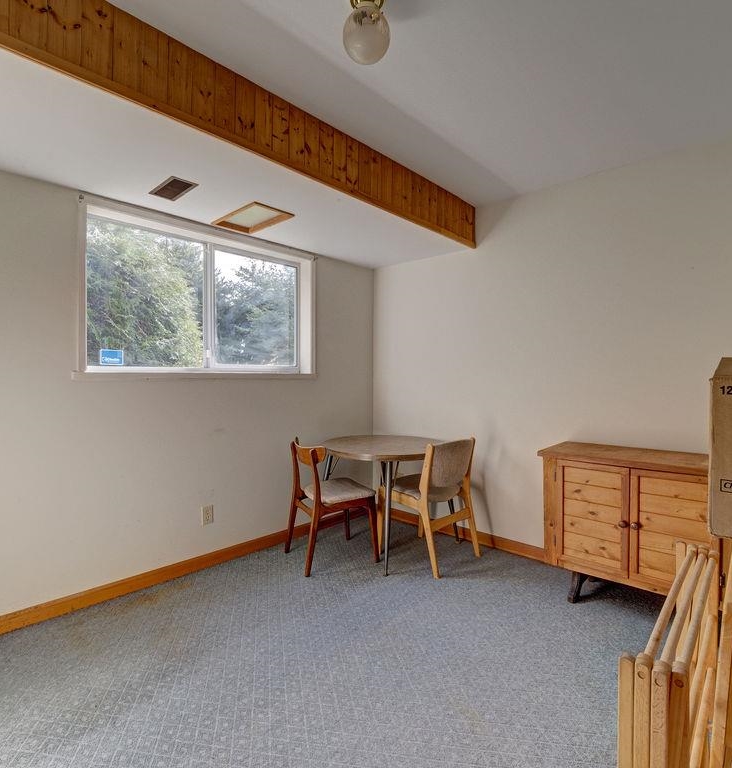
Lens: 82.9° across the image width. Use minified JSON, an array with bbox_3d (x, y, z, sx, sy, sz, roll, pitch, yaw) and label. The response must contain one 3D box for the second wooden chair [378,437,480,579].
[{"bbox_3d":[0.426,0.761,2.798,0.472,0.805,0.519,0,0,-43],"label":"second wooden chair"}]

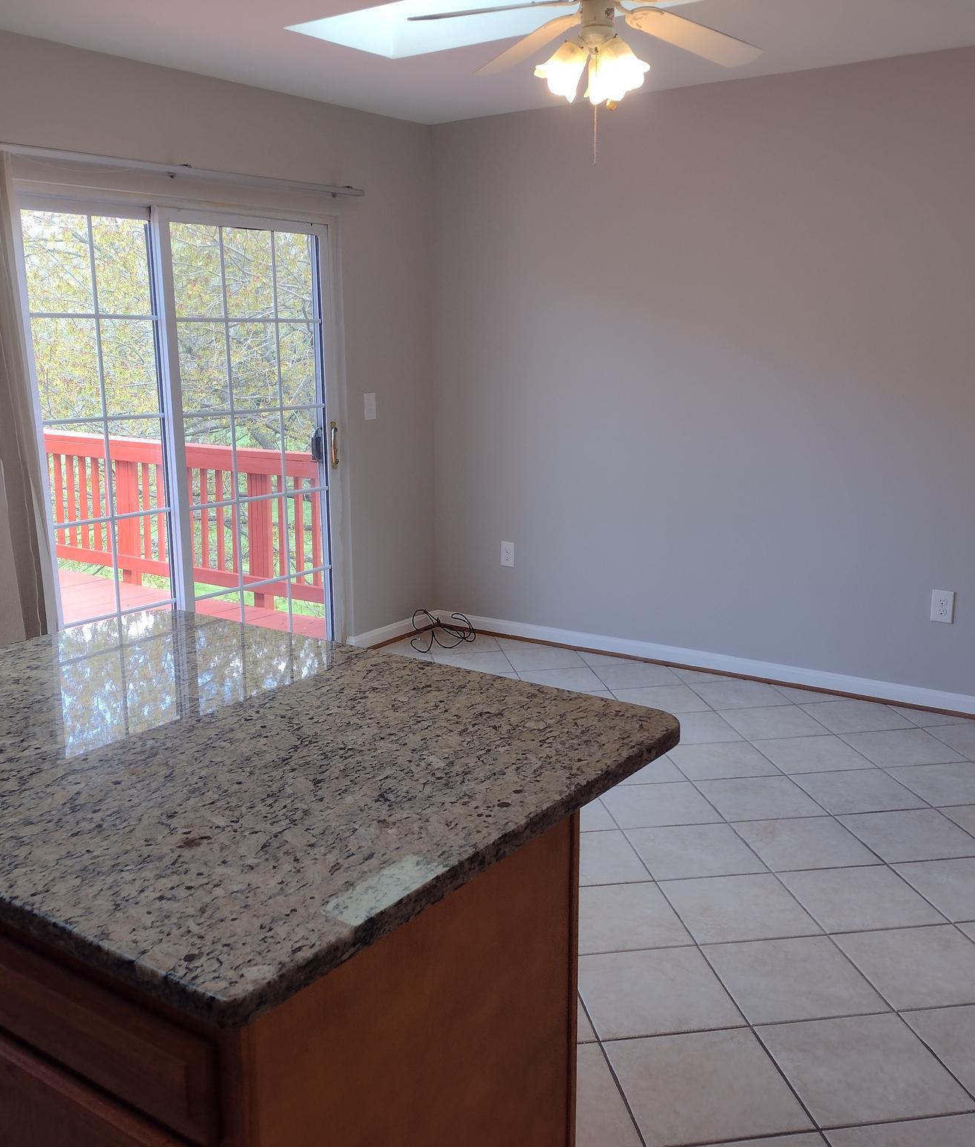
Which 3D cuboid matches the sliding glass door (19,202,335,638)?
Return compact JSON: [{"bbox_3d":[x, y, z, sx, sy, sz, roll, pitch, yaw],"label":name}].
[{"bbox_3d":[-1.180,-0.420,4.627,0.110,1.926,1.780,8,15,33],"label":"sliding glass door"}]

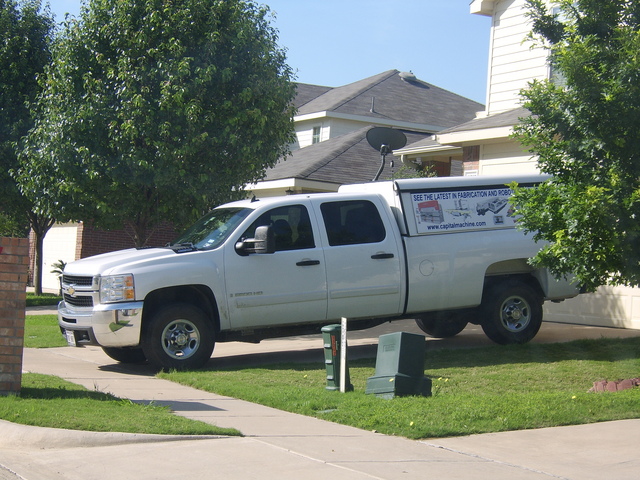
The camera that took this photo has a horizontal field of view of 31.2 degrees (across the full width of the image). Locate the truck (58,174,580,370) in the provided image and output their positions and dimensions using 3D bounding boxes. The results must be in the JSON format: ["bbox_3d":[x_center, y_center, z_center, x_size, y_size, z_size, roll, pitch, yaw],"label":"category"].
[{"bbox_3d":[0.138,0.344,14.009,6.500,2.080,2.100,-2,0,-23],"label":"truck"}]

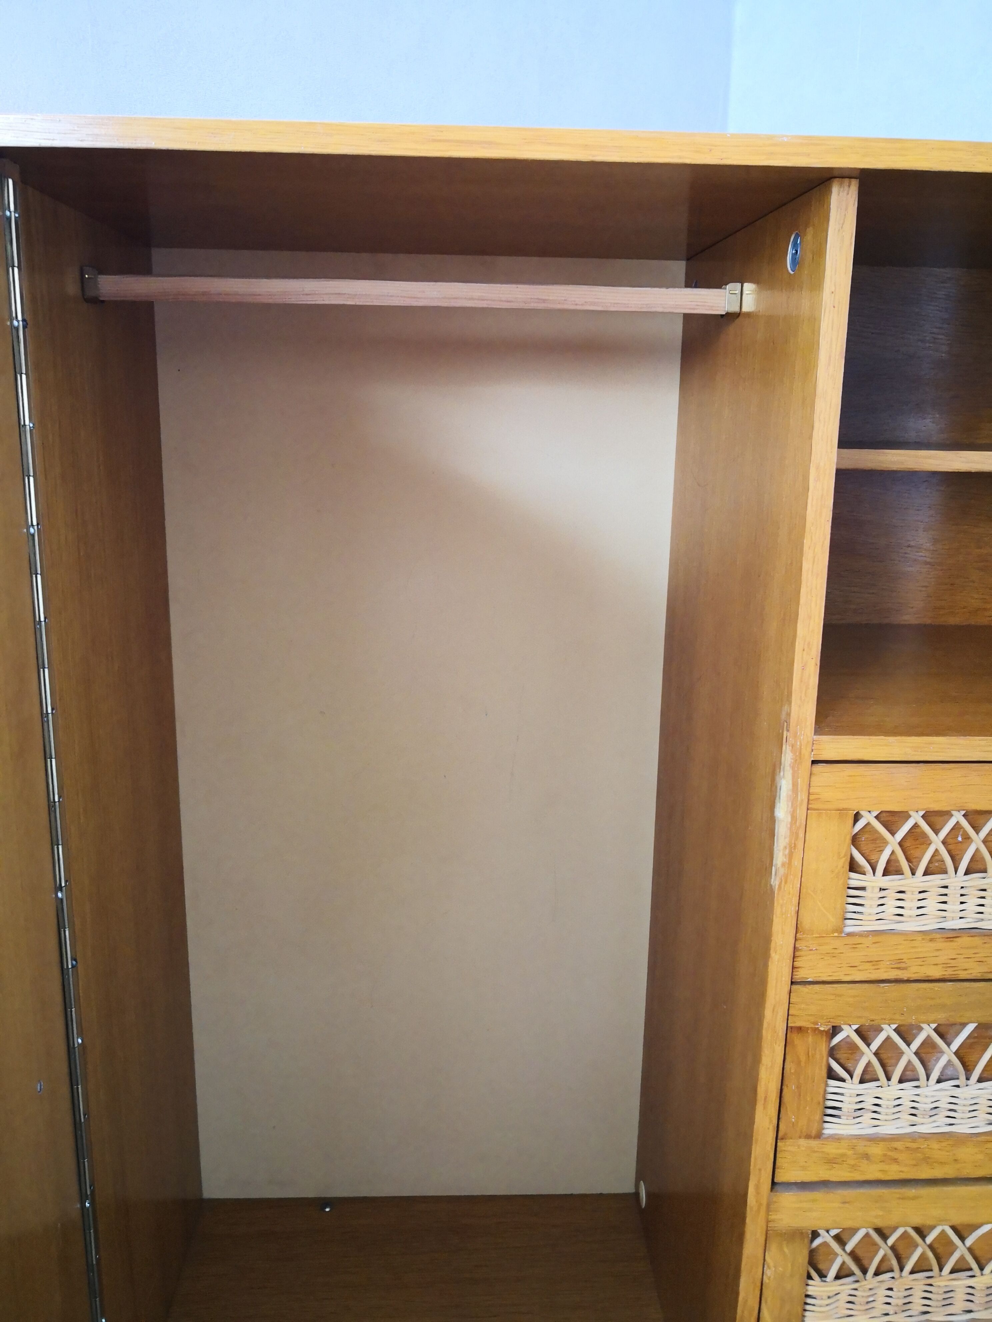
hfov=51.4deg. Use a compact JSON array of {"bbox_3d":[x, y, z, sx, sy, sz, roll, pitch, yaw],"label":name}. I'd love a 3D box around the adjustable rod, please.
[{"bbox_3d":[-0.058,-0.277,0.779,0.490,0.021,0.019,0,13,-3],"label":"adjustable rod"}]

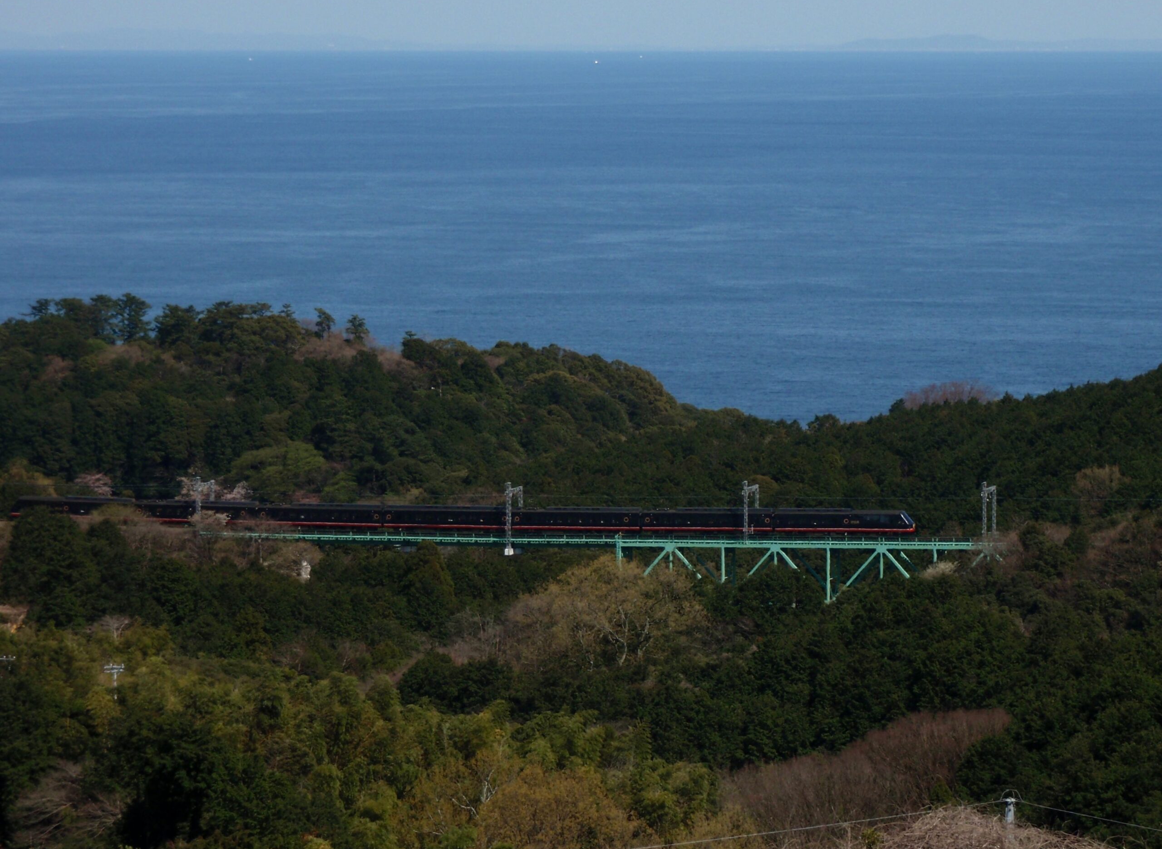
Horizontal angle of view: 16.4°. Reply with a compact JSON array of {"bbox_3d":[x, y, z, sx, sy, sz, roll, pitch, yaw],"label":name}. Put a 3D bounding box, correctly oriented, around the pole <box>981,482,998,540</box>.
[{"bbox_3d":[57.488,12.132,567.218,0.750,8.680,6.100,2,6,20],"label":"pole"}]

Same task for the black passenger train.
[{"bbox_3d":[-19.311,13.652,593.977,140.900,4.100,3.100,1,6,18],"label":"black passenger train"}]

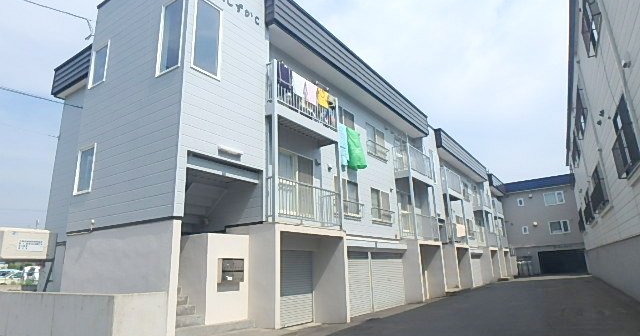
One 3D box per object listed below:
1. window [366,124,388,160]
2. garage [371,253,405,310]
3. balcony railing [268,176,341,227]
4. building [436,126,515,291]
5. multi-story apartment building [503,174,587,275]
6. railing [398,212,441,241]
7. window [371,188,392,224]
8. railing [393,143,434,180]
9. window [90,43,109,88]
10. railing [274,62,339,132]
[{"bbox_3d":[2.417,-1.081,16.530,0.120,1.280,1.680,-11,-17,32],"label":"window"},{"bbox_3d":[2.687,4.371,15.147,0.120,2.020,2.900,-11,-17,32],"label":"garage"},{"bbox_3d":[-0.456,1.059,10.695,0.660,1.070,3.150,-11,-17,32],"label":"balcony railing"},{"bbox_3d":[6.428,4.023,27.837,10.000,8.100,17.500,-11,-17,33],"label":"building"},{"bbox_3d":[24.270,6.642,42.335,7.800,9.460,9.000,-11,-17,32],"label":"multi-story apartment building"},{"bbox_3d":[4.308,2.576,16.564,0.700,1.070,2.850,-11,-17,33],"label":"railing"},{"bbox_3d":[2.523,1.549,15.906,0.120,1.270,1.720,-11,-17,32],"label":"window"},{"bbox_3d":[4.166,-0.171,17.197,0.700,1.130,2.750,-11,-17,33],"label":"railing"},{"bbox_3d":[-5.453,-2.536,9.584,0.740,1.080,0.100,-11,-17,33],"label":"window"},{"bbox_3d":[-0.498,-1.753,10.485,0.640,1.120,2.840,-11,-17,33],"label":"railing"}]

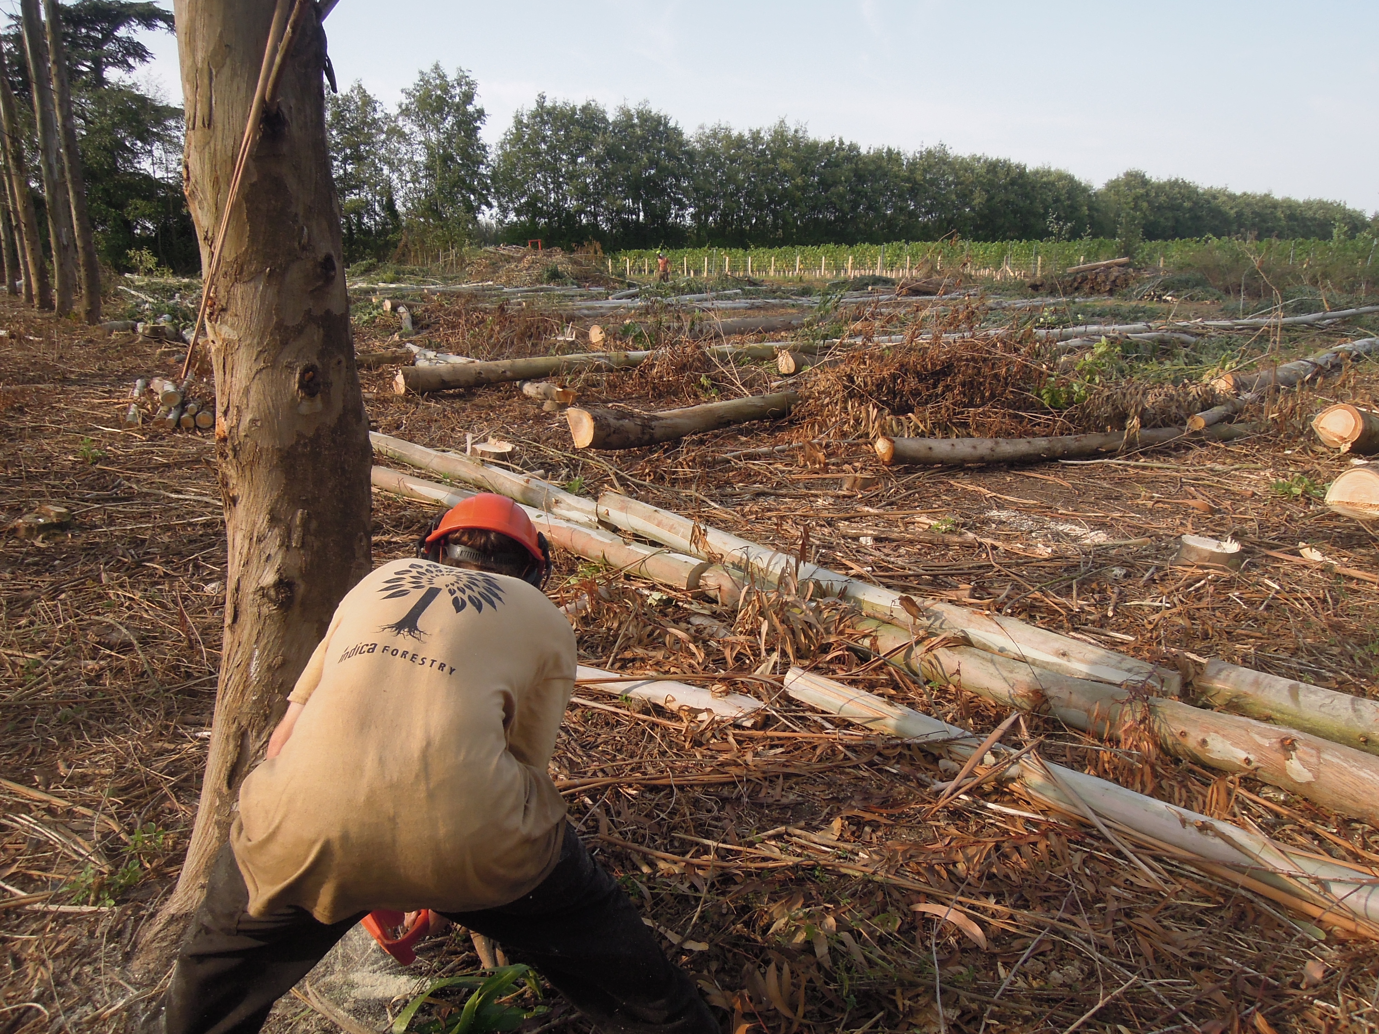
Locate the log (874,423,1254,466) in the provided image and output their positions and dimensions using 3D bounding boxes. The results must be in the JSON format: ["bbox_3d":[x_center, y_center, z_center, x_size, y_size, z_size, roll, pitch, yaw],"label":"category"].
[{"bbox_3d":[3.176,-0.626,7.822,3.480,0.250,0.250,-5,16,-15],"label":"log"}]

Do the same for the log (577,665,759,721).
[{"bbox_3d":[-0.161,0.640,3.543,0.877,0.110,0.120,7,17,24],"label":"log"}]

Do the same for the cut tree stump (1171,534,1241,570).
[{"bbox_3d":[2.724,0.190,5.021,0.340,0.130,0.340,0,15,0],"label":"cut tree stump"}]

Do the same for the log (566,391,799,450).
[{"bbox_3d":[0.162,-0.968,9.000,2.759,0.340,0.350,-12,19,-35],"label":"log"}]

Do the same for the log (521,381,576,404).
[{"bbox_3d":[-1.647,-1.443,10.986,0.180,0.180,0.878,-12,19,-37],"label":"log"}]

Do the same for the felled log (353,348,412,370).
[{"bbox_3d":[-4.846,-2.373,14.419,0.210,0.210,1.550,10,19,34],"label":"felled log"}]

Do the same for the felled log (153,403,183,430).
[{"bbox_3d":[-5.302,-1.041,9.759,0.270,0.140,1.135,-6,16,-20],"label":"felled log"}]

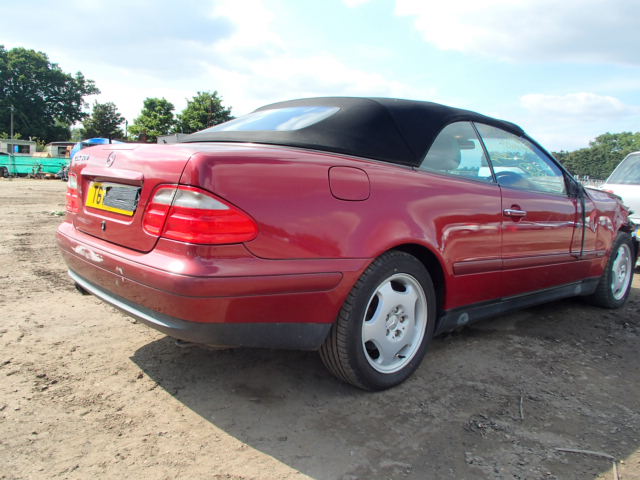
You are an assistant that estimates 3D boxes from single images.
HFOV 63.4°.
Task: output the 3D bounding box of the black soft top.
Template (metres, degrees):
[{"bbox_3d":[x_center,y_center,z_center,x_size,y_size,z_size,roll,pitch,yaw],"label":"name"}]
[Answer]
[{"bbox_3d":[0.177,-0.621,3.030,1.940,0.425,1.400,-3,9,-42],"label":"black soft top"}]

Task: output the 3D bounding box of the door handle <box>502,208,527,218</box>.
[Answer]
[{"bbox_3d":[1.030,-0.141,2.754,0.235,0.042,0.045,-3,9,-42],"label":"door handle"}]

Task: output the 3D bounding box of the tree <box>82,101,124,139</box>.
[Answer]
[{"bbox_3d":[-23.216,-10.779,55.468,4.462,8.149,4.462,-3,9,-42],"label":"tree"}]

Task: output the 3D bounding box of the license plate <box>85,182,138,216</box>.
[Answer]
[{"bbox_3d":[-0.868,-0.175,2.146,0.015,0.111,0.520,15,-3,-43],"label":"license plate"}]

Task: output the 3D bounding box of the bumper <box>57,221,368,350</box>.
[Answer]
[{"bbox_3d":[-0.700,0.124,2.349,0.770,0.410,1.700,-3,9,-42],"label":"bumper"}]

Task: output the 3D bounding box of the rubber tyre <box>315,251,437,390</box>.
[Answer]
[{"bbox_3d":[0.265,0.342,2.259,0.616,0.616,0.220,-3,9,-42],"label":"rubber tyre"}]

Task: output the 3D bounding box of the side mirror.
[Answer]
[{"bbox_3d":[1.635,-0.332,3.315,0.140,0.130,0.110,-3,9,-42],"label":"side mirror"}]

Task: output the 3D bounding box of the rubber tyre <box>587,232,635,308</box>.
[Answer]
[{"bbox_3d":[2.263,0.240,4.056,0.616,0.616,0.215,-3,9,-42],"label":"rubber tyre"}]

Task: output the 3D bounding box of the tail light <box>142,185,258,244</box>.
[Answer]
[{"bbox_3d":[-0.428,-0.099,1.773,0.215,0.175,0.475,-3,9,-42],"label":"tail light"}]

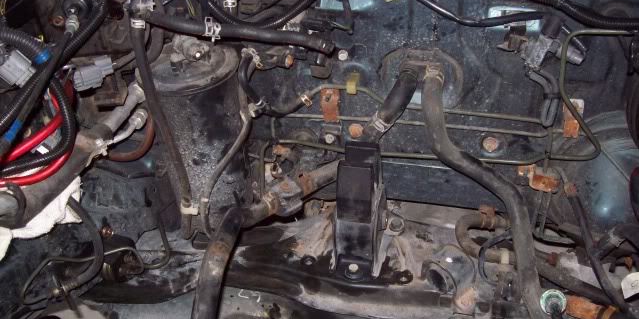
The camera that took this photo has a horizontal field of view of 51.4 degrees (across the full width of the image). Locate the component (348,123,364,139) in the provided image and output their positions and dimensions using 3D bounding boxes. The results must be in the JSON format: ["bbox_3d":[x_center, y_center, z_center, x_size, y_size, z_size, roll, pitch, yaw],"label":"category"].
[{"bbox_3d":[0.050,-0.040,0.905,0.020,0.019,0.012,6,41,10],"label":"component"}]

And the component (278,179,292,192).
[{"bbox_3d":[-0.045,0.036,0.890,0.016,0.010,0.014,6,41,10],"label":"component"}]

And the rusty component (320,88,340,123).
[{"bbox_3d":[0.015,-0.070,0.870,0.025,0.048,0.012,6,41,10],"label":"rusty component"}]

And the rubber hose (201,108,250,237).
[{"bbox_3d":[-0.113,0.020,0.830,0.059,0.161,0.071,6,41,10],"label":"rubber hose"}]

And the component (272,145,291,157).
[{"bbox_3d":[-0.052,-0.013,0.920,0.024,0.014,0.015,6,41,10],"label":"component"}]

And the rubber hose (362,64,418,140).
[{"bbox_3d":[0.092,-0.071,0.845,0.064,0.107,0.038,6,41,10],"label":"rubber hose"}]

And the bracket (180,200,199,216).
[{"bbox_3d":[-0.164,0.062,0.840,0.022,0.014,0.016,6,41,10],"label":"bracket"}]

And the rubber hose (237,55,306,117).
[{"bbox_3d":[-0.055,-0.094,0.819,0.073,0.084,0.055,6,41,10],"label":"rubber hose"}]

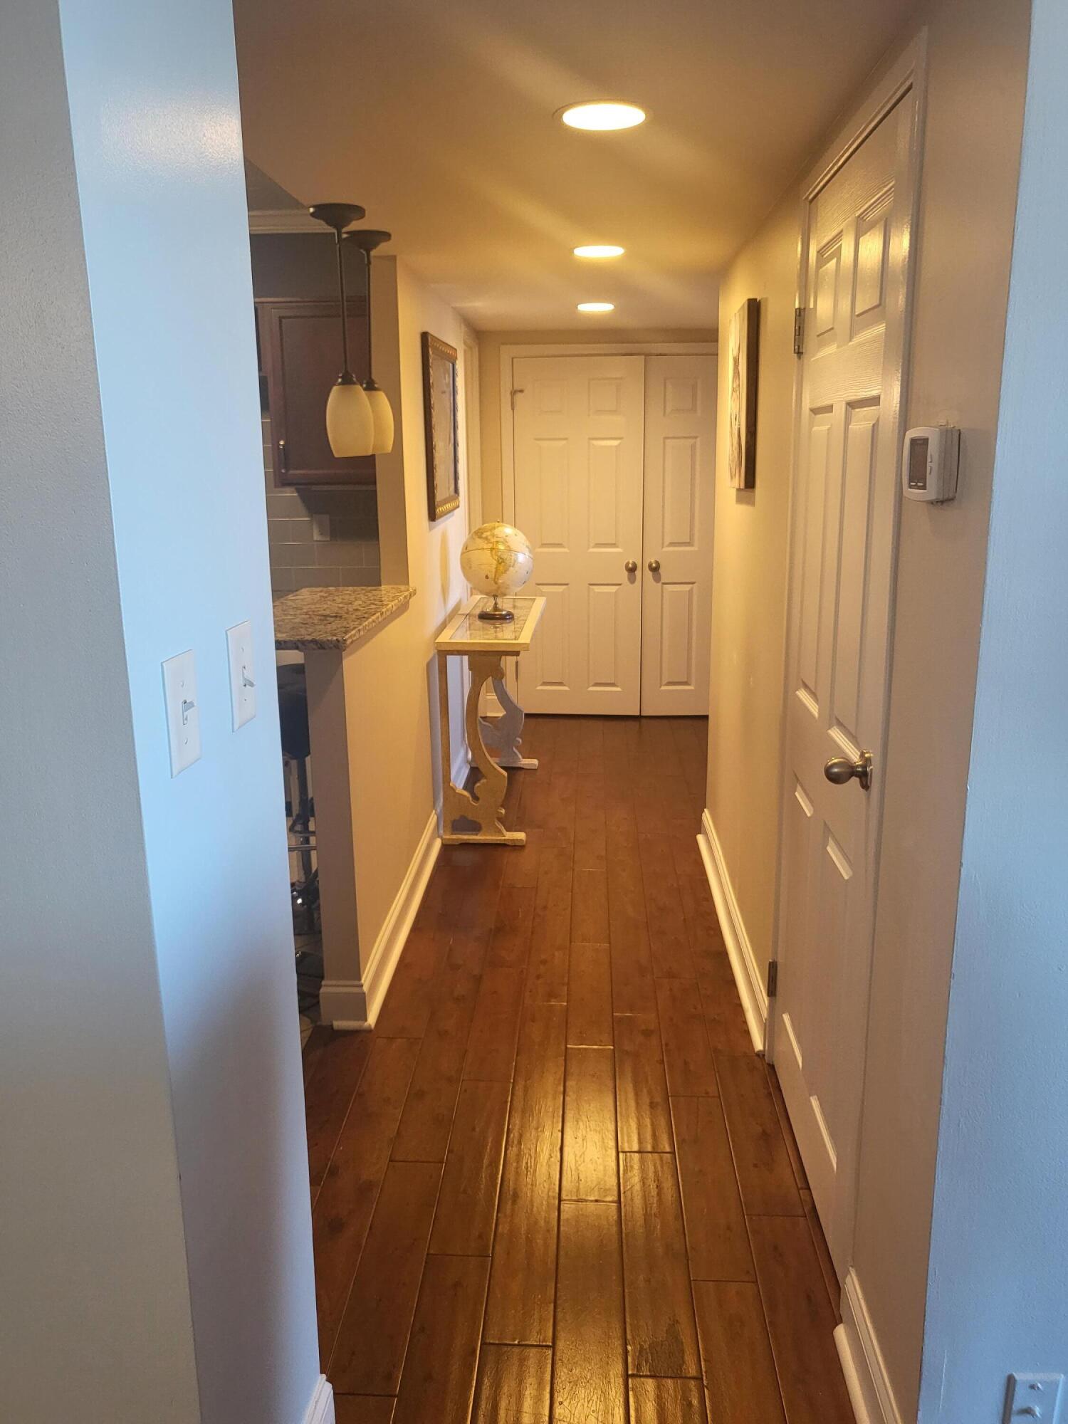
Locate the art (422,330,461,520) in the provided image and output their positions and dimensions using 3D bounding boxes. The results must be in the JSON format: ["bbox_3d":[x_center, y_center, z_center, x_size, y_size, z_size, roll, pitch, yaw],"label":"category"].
[{"bbox_3d":[-0.374,-1.161,4.407,0.027,0.684,0.783,0,13,3],"label":"art"}]

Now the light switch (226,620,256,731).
[{"bbox_3d":[-0.330,-0.042,1.228,0.016,0.115,0.070,0,13,3],"label":"light switch"}]

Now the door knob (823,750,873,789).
[{"bbox_3d":[0.506,0.094,1.729,0.072,0.065,0.065,0,13,3],"label":"door knob"}]

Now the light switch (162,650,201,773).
[{"bbox_3d":[-0.348,0.001,1.077,0.016,0.115,0.070,0,13,3],"label":"light switch"}]

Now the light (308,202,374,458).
[{"bbox_3d":[-0.502,-1.007,2.856,0.150,0.631,0.150,0,14,3],"label":"light"}]

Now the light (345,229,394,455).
[{"bbox_3d":[-0.480,-1.093,3.192,0.150,0.621,0.150,0,14,3],"label":"light"}]

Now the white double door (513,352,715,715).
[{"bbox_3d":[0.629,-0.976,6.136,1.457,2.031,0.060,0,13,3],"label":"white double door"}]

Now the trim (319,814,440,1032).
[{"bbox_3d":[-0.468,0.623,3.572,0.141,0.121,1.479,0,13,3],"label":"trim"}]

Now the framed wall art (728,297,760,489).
[{"bbox_3d":[0.618,-0.928,3.170,0.033,0.510,0.385,0,14,3],"label":"framed wall art"}]

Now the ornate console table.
[{"bbox_3d":[-0.157,-0.009,4.759,0.369,0.836,1.336,0,14,3],"label":"ornate console table"}]

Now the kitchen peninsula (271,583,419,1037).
[{"bbox_3d":[-0.627,0.214,3.352,0.414,1.070,1.108,0,14,3],"label":"kitchen peninsula"}]

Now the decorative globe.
[{"bbox_3d":[-0.152,-0.606,4.586,0.305,0.405,0.305,0,14,3],"label":"decorative globe"}]

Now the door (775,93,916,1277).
[{"bbox_3d":[0.598,0.000,2.113,0.045,2.030,0.765,0,14,3],"label":"door"}]

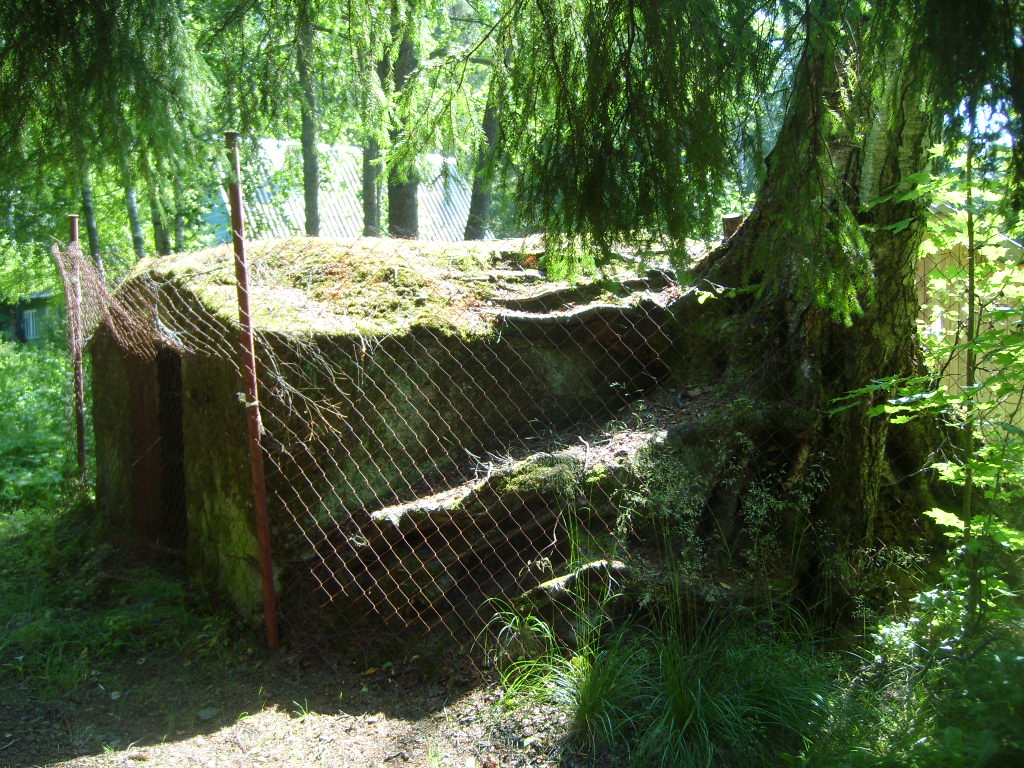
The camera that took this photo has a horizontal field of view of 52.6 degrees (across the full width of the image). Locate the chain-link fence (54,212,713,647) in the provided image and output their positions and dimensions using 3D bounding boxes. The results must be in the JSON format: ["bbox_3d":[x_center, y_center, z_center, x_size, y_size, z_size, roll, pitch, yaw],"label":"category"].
[{"bbox_3d":[-0.930,0.158,4.196,3.552,1.650,0.581,3,6,32],"label":"chain-link fence"}]

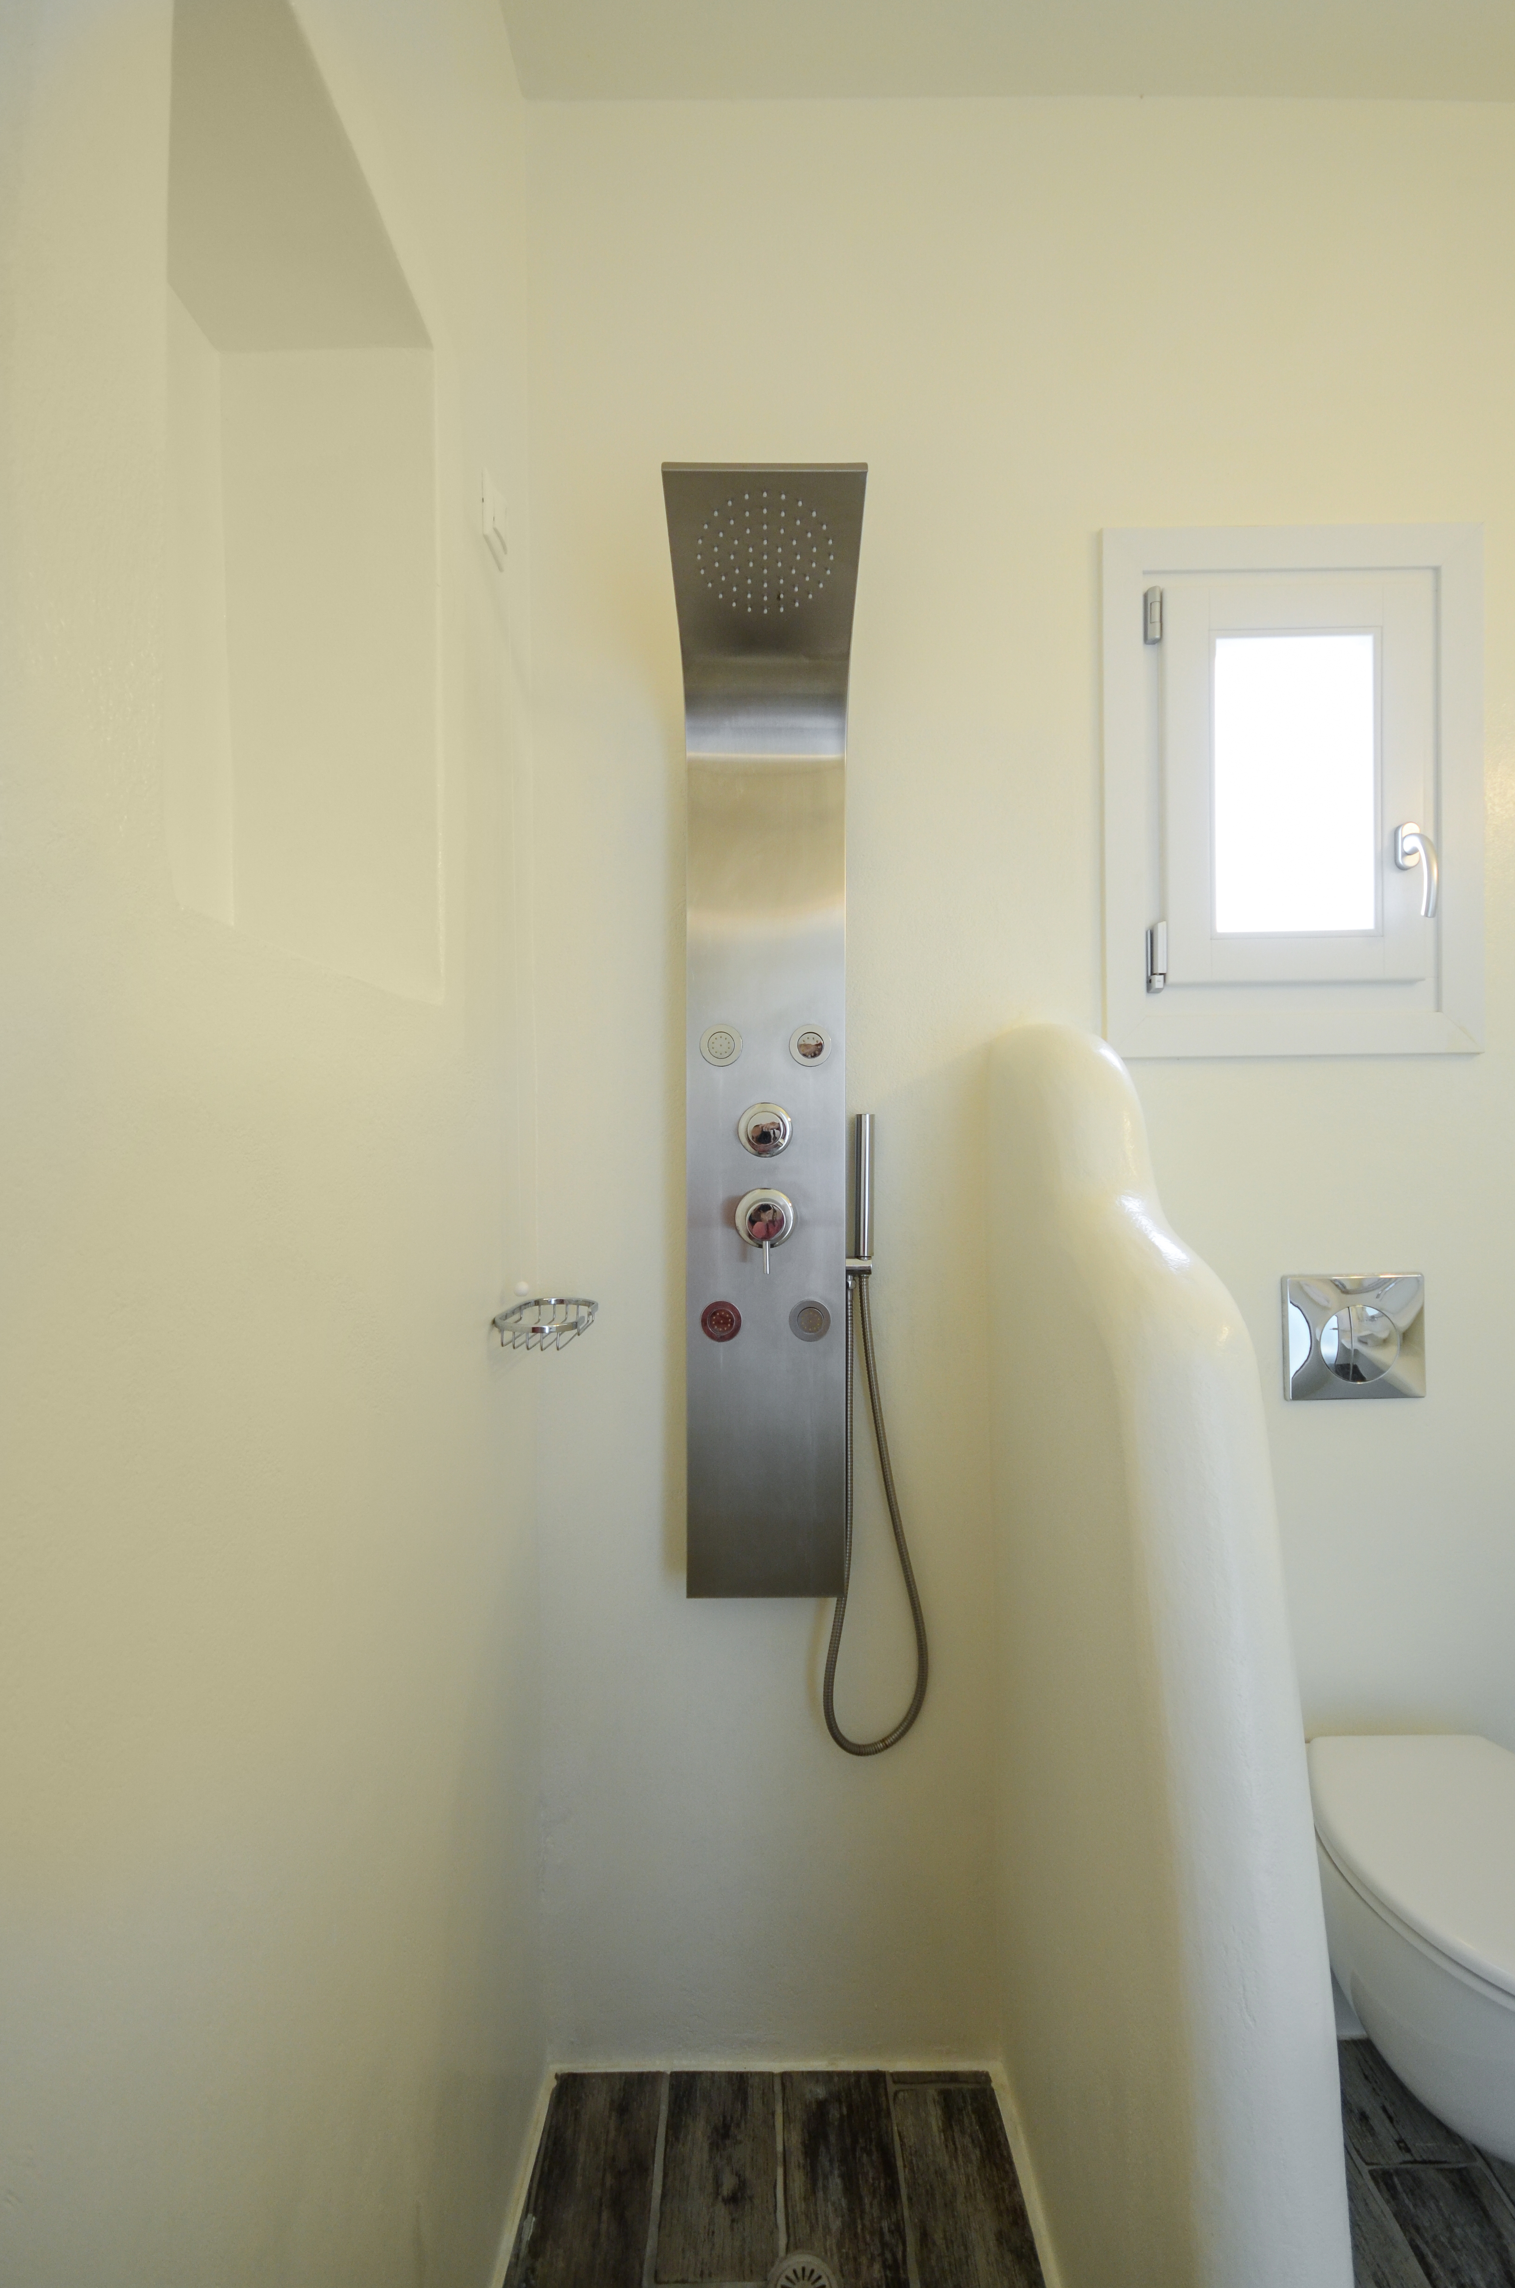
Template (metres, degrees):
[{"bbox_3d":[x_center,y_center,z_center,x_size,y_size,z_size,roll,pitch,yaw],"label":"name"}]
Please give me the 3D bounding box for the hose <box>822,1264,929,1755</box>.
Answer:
[{"bbox_3d":[0.162,0.499,1.297,0.146,0.665,0.050,0,1,0],"label":"hose"}]

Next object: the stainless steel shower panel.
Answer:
[{"bbox_3d":[0.010,-0.046,1.157,0.211,1.310,0.350,0,1,0],"label":"stainless steel shower panel"}]

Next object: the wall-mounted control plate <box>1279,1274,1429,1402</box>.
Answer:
[{"bbox_3d":[0.829,0.267,1.323,0.187,0.170,0.018,0,1,0],"label":"wall-mounted control plate"}]

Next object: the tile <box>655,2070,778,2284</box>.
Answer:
[{"bbox_3d":[-0.048,1.316,1.219,0.147,0.010,0.250,0,1,0],"label":"tile"}]

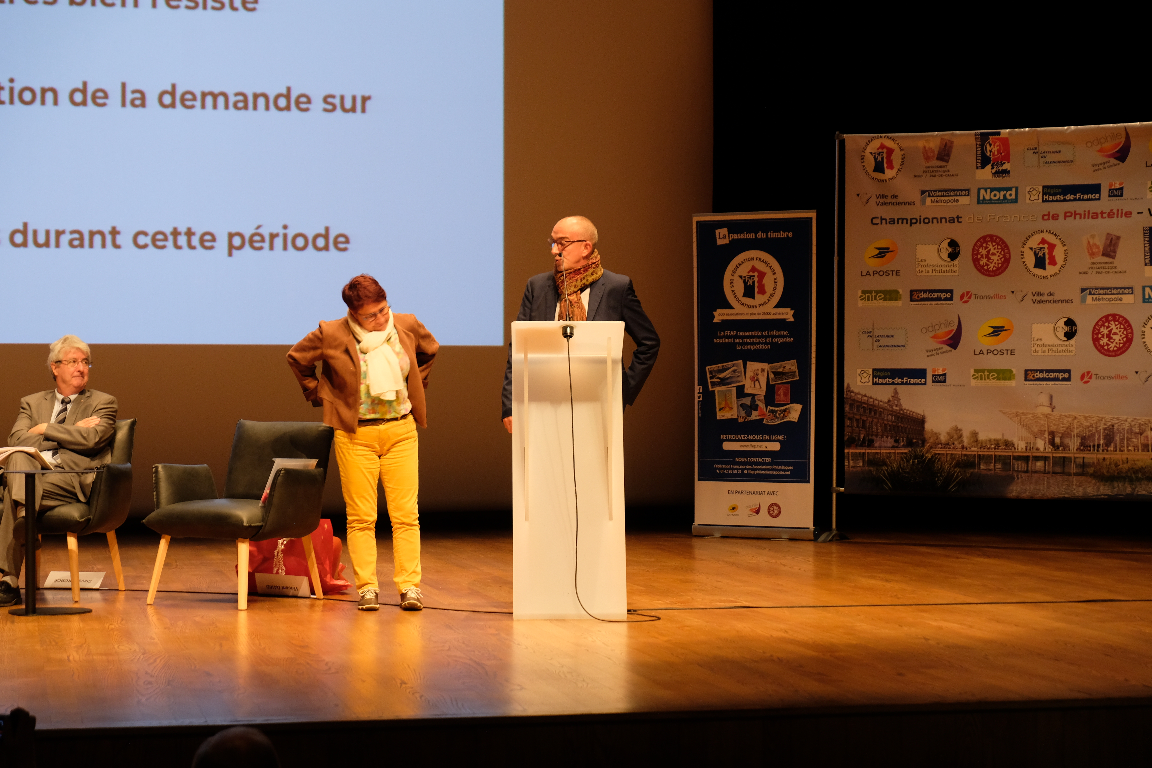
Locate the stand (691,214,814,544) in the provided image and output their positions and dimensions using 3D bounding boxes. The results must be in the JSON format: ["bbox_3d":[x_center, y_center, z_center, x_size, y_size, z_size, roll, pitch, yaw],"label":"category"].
[{"bbox_3d":[1.140,-0.085,15.100,0.850,2.040,0.080,0,0,26],"label":"stand"}]

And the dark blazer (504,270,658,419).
[{"bbox_3d":[0.022,-0.165,10.750,0.720,0.710,0.330,0,0,9],"label":"dark blazer"}]

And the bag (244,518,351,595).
[{"bbox_3d":[-1.350,0.820,11.500,0.480,0.380,0.300,0,0,-11],"label":"bag"}]

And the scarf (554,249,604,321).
[{"bbox_3d":[0.015,-0.400,10.680,0.230,0.400,0.220,0,0,9],"label":"scarf"}]

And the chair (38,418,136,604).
[{"bbox_3d":[-2.490,0.586,11.300,0.640,0.830,0.680,0,0,11],"label":"chair"}]

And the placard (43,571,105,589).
[{"bbox_3d":[-2.450,0.957,11.580,0.285,0.090,0.080,0,0,-5],"label":"placard"}]

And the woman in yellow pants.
[{"bbox_3d":[-0.964,0.254,10.750,0.690,1.505,0.420,0,0,-6],"label":"woman in yellow pants"}]

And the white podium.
[{"bbox_3d":[-0.030,0.370,10.340,0.490,1.280,0.420,0,0,-2],"label":"white podium"}]

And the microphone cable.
[{"bbox_3d":[0.150,0.380,10.200,0.410,1.270,0.350,0,0,0],"label":"microphone cable"}]

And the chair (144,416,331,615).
[{"bbox_3d":[-1.550,0.588,10.960,0.640,0.830,0.680,0,0,27],"label":"chair"}]

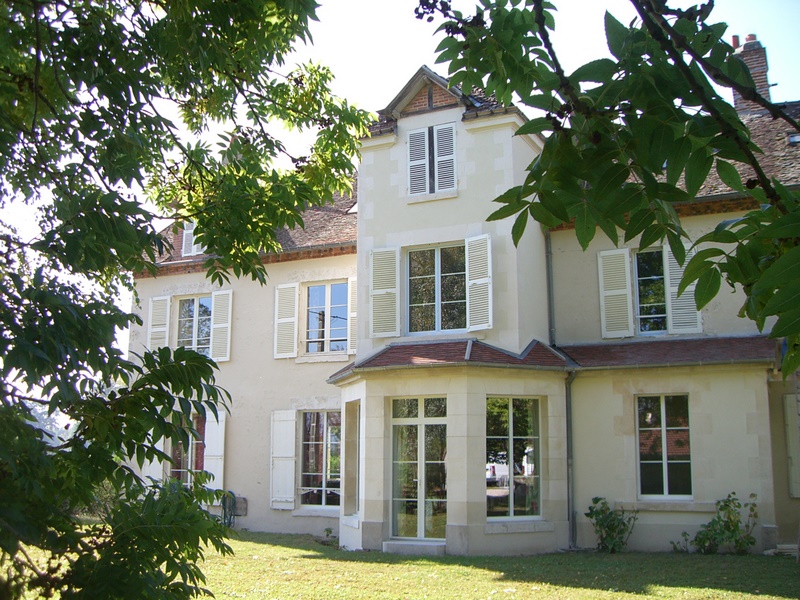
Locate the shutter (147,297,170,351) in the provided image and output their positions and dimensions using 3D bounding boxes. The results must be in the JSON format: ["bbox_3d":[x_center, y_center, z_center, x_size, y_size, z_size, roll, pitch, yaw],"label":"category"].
[{"bbox_3d":[-6.452,0.834,23.509,0.660,1.870,0.045,-5,-13,24],"label":"shutter"}]

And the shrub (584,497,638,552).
[{"bbox_3d":[3.645,3.869,15.135,0.820,0.930,0.700,-5,-11,25],"label":"shrub"}]

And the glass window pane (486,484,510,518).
[{"bbox_3d":[1.705,3.422,15.237,0.444,0.653,0.030,3,-9,-15],"label":"glass window pane"}]

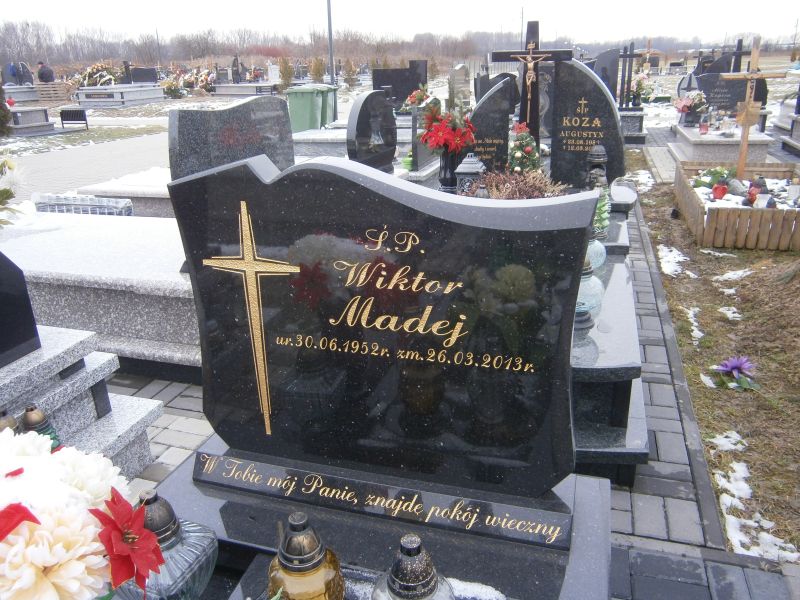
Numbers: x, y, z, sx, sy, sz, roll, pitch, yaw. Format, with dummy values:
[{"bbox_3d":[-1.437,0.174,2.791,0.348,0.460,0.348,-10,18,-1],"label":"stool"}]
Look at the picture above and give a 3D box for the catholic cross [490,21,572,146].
[{"bbox_3d":[0.901,-1.378,4.100,0.530,0.960,0.120,5,23,17],"label":"catholic cross"}]

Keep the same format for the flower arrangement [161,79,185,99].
[{"bbox_3d":[-10.743,-10.031,28.500,1.150,0.850,0.850,5,23,17],"label":"flower arrangement"}]

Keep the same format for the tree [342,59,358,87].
[{"bbox_3d":[-2.760,-12.655,33.500,0.720,1.500,0.720,5,23,17],"label":"tree"}]

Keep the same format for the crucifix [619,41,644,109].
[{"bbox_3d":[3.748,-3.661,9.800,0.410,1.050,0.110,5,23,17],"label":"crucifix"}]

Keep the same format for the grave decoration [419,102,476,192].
[{"bbox_3d":[0.328,-1.040,4.146,0.370,0.580,0.350,4,22,17],"label":"grave decoration"}]

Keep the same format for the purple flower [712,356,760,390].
[{"bbox_3d":[1.484,0.324,2.650,0.200,0.085,0.170,11,25,30],"label":"purple flower"}]

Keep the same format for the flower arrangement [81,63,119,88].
[{"bbox_3d":[-12.710,-9.569,25.500,1.600,0.950,0.950,5,23,17],"label":"flower arrangement"}]

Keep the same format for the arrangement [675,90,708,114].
[{"bbox_3d":[4.463,-3.024,9.200,0.500,0.370,0.420,5,23,17],"label":"arrangement"}]

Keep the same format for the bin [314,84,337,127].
[{"bbox_3d":[-2.250,-5.302,16.510,0.730,1.070,0.580,5,22,20],"label":"bin"}]

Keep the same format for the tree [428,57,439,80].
[{"bbox_3d":[2.981,-20.401,53.000,0.800,2.000,0.800,4,22,17],"label":"tree"}]

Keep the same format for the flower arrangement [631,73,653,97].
[{"bbox_3d":[3.961,-3.541,9.897,0.360,0.380,0.340,4,22,17],"label":"flower arrangement"}]

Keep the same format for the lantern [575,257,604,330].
[{"bbox_3d":[0.675,-0.039,2.209,0.155,0.290,0.155,5,23,17],"label":"lantern"}]

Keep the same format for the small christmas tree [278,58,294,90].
[{"bbox_3d":[-5.855,-11.685,31.000,0.750,1.720,0.750,5,23,17],"label":"small christmas tree"}]

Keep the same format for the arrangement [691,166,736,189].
[{"bbox_3d":[2.889,-1.139,5.514,0.380,0.190,0.270,4,22,17],"label":"arrangement"}]

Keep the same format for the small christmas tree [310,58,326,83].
[{"bbox_3d":[-6.262,-17.530,46.000,1.050,1.950,1.050,-3,21,1],"label":"small christmas tree"}]

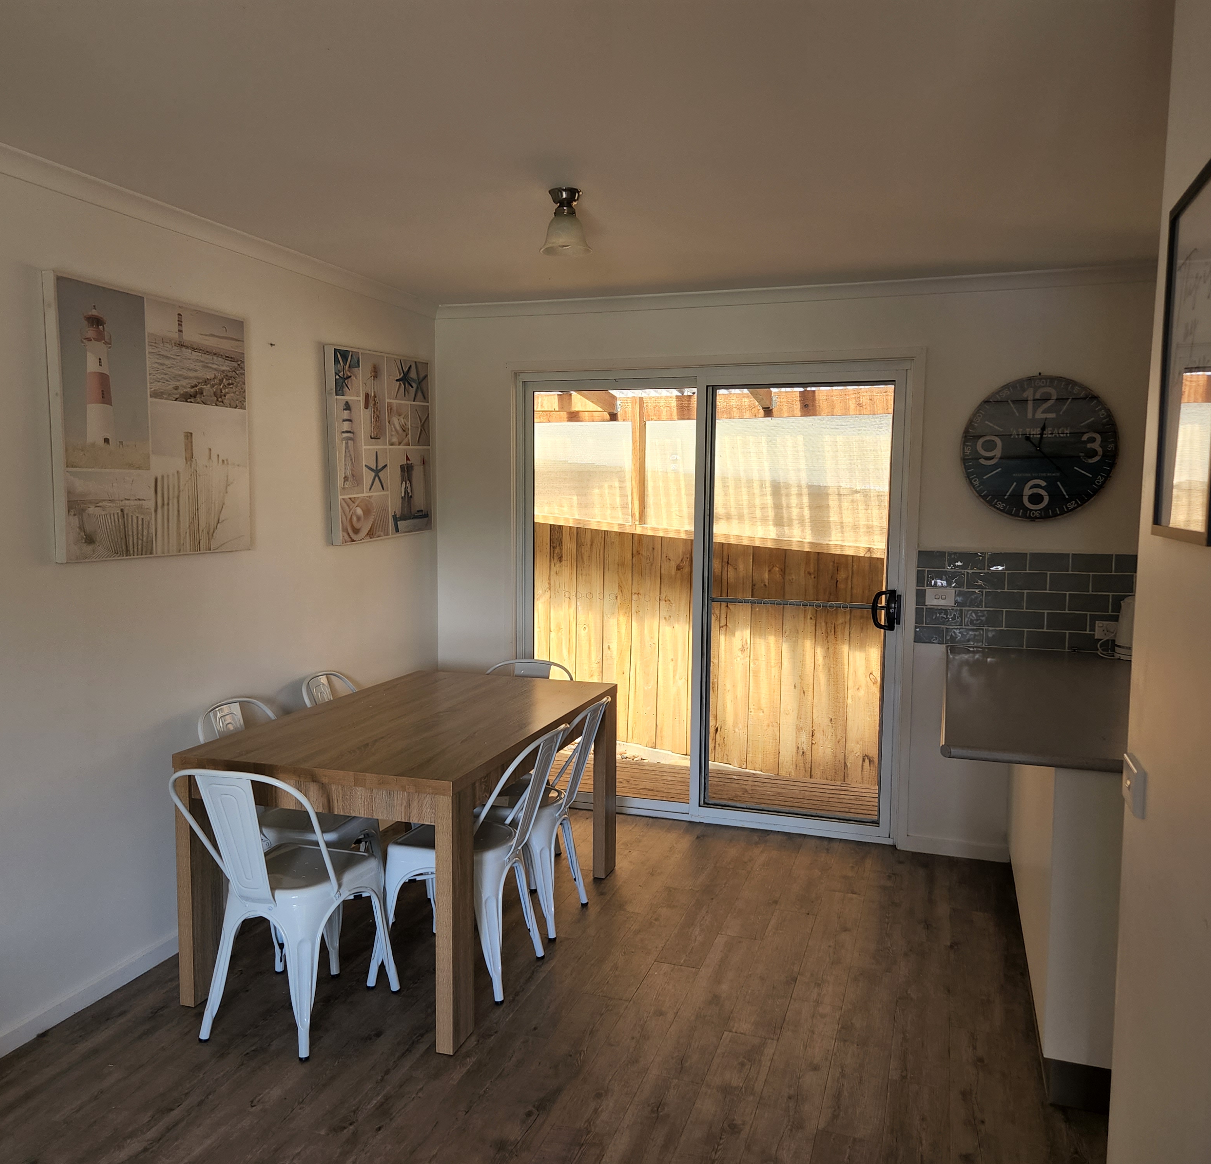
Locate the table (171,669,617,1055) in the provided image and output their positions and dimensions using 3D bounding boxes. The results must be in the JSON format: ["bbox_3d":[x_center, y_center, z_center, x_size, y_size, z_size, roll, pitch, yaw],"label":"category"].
[{"bbox_3d":[-0.598,0.829,3.584,0.892,0.752,1.465,2,6,18],"label":"table"}]

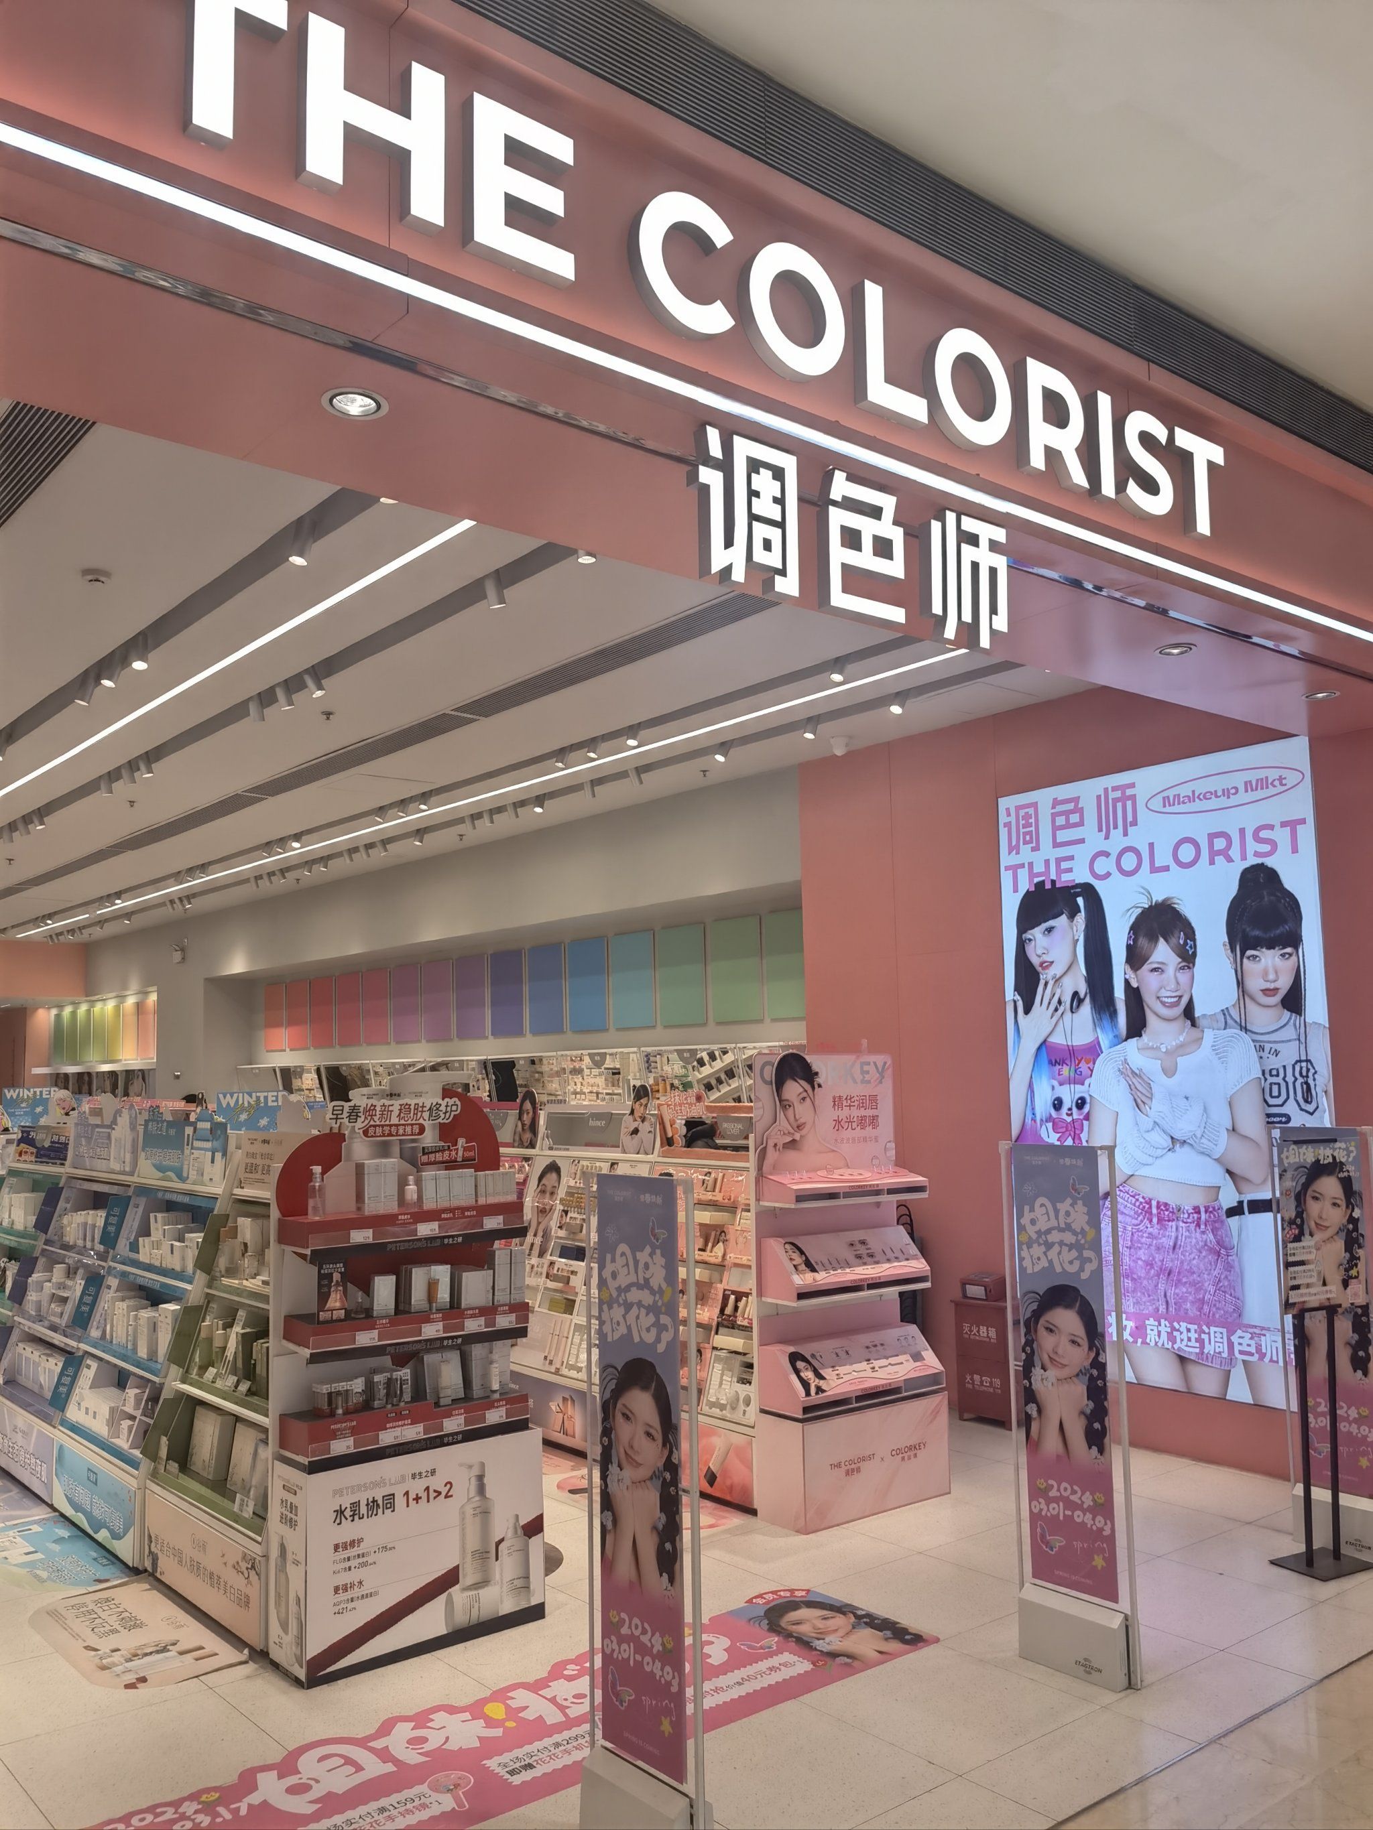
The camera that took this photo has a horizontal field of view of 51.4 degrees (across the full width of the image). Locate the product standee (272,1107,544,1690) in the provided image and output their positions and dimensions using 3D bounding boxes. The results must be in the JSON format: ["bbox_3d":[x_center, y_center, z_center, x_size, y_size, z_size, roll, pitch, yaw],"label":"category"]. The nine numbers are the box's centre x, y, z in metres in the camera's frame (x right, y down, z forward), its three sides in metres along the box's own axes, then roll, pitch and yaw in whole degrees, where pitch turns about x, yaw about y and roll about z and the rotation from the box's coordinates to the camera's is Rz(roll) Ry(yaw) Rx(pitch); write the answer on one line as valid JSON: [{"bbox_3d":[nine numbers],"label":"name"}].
[{"bbox_3d":[-0.887,1.443,4.620,0.837,1.722,0.280,4,-8,-39],"label":"product standee"}]

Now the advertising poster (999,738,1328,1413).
[{"bbox_3d":[2.160,0.736,6.628,0.050,2.859,1.675,4,-8,-39],"label":"advertising poster"}]

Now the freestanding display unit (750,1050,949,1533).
[{"bbox_3d":[0.674,1.493,5.916,0.814,1.840,0.305,4,-8,-39],"label":"freestanding display unit"}]

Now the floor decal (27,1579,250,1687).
[{"bbox_3d":[-1.809,2.320,4.629,0.449,0.010,0.997,4,-8,-39],"label":"floor decal"}]

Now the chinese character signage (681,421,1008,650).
[{"bbox_3d":[0.412,-0.853,3.350,1.022,0.335,0.043,4,-8,-39],"label":"chinese character signage"}]

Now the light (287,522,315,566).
[{"bbox_3d":[-1.282,-1.251,4.787,0.075,0.165,0.075,17,-7,-36],"label":"light"}]

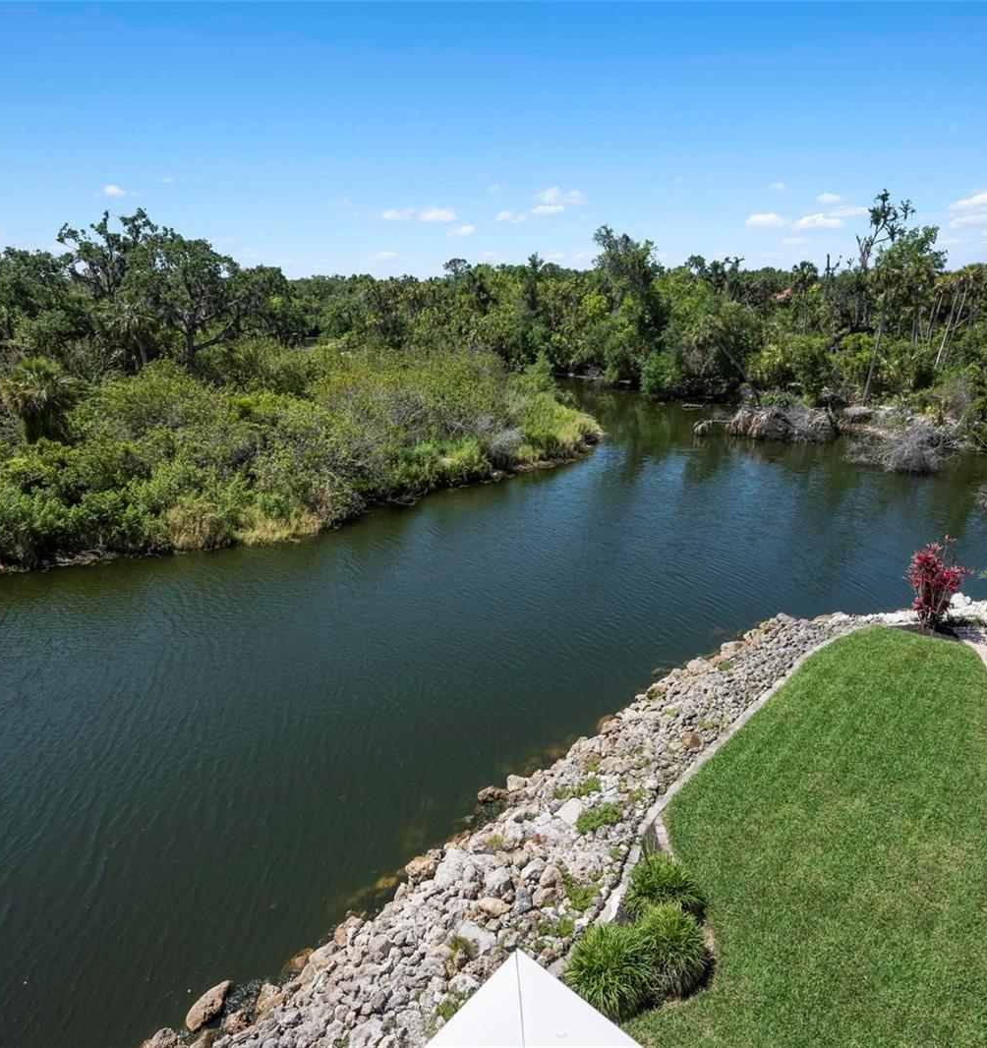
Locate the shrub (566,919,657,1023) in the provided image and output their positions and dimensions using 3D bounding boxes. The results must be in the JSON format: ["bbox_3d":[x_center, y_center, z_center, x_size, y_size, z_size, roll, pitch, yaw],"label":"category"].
[{"bbox_3d":[1.460,5.650,8.860,1.130,0.780,1.130,-1,19,0],"label":"shrub"}]

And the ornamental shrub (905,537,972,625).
[{"bbox_3d":[11.600,1.500,18.150,1.400,2.400,1.350,-1,19,0],"label":"ornamental shrub"}]

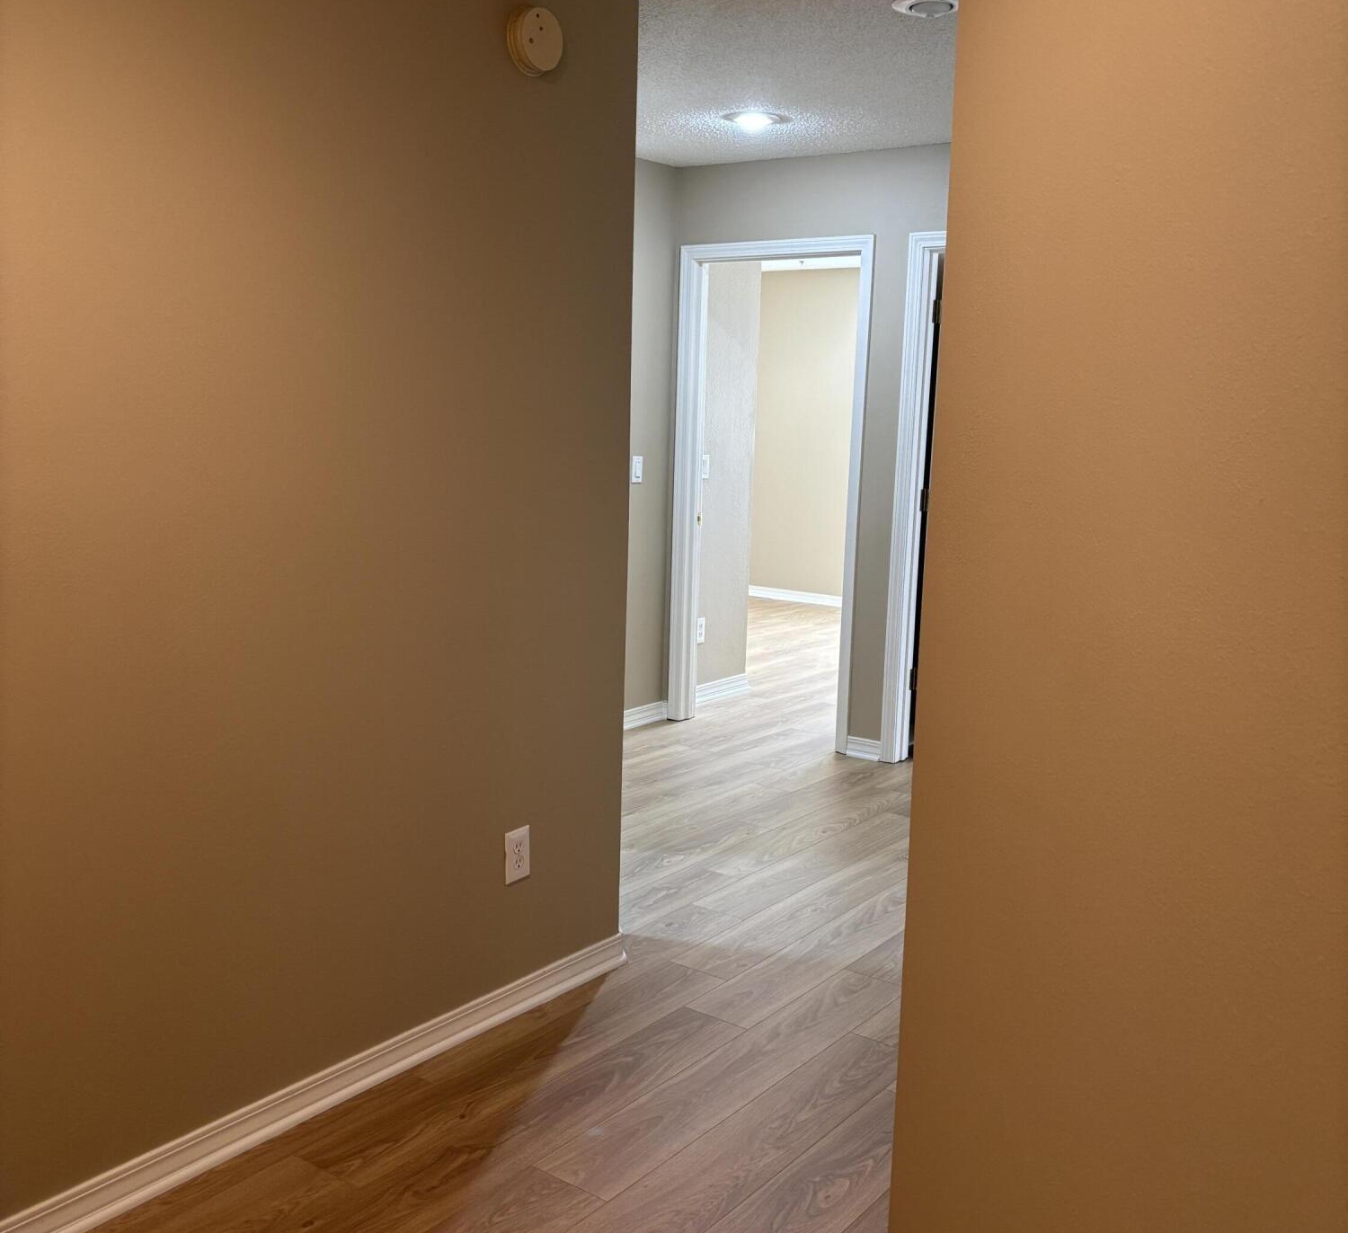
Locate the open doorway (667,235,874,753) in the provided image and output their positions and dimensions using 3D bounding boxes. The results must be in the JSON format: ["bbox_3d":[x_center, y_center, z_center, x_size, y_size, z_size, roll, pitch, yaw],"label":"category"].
[{"bbox_3d":[0.420,-0.521,5.812,0.945,2.110,0.130,8,11,36],"label":"open doorway"}]

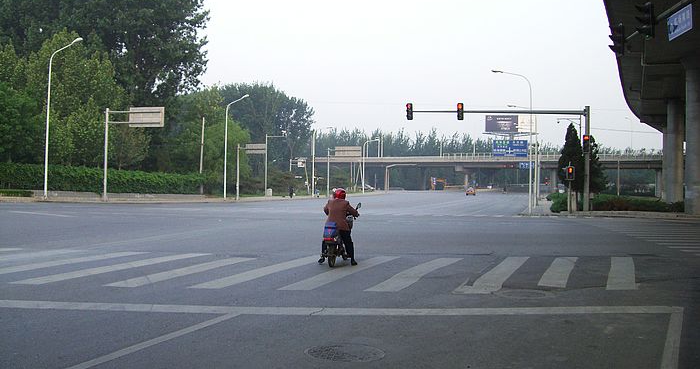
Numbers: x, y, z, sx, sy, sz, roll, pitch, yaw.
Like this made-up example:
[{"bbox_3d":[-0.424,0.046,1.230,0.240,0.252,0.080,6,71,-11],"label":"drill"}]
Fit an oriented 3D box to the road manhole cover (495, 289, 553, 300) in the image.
[{"bbox_3d":[2.619,1.658,11.600,0.800,0.050,0.800,1,0,14],"label":"road manhole cover"}]

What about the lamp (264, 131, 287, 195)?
[{"bbox_3d":[-7.752,-2.084,80.704,2.350,7.050,0.350,1,0,16],"label":"lamp"}]

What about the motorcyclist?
[{"bbox_3d":[-0.212,0.860,15.550,0.720,1.530,1.550,1,0,13],"label":"motorcyclist"}]

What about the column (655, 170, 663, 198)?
[{"bbox_3d":[66.245,0.000,165.000,1.300,6.000,1.300,1,0,14],"label":"column"}]

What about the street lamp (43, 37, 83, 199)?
[{"bbox_3d":[-19.295,-4.428,51.574,2.750,10.900,0.350,1,0,20],"label":"street lamp"}]

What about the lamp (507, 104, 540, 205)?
[{"bbox_3d":[15.770,-2.597,70.319,2.750,9.400,0.350,1,0,14],"label":"lamp"}]

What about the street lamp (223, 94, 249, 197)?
[{"bbox_3d":[-10.549,-3.483,71.706,2.350,10.000,0.350,1,0,16],"label":"street lamp"}]

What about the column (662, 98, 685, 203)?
[{"bbox_3d":[30.500,-2.998,72.000,1.600,10.000,1.600,1,0,18],"label":"column"}]

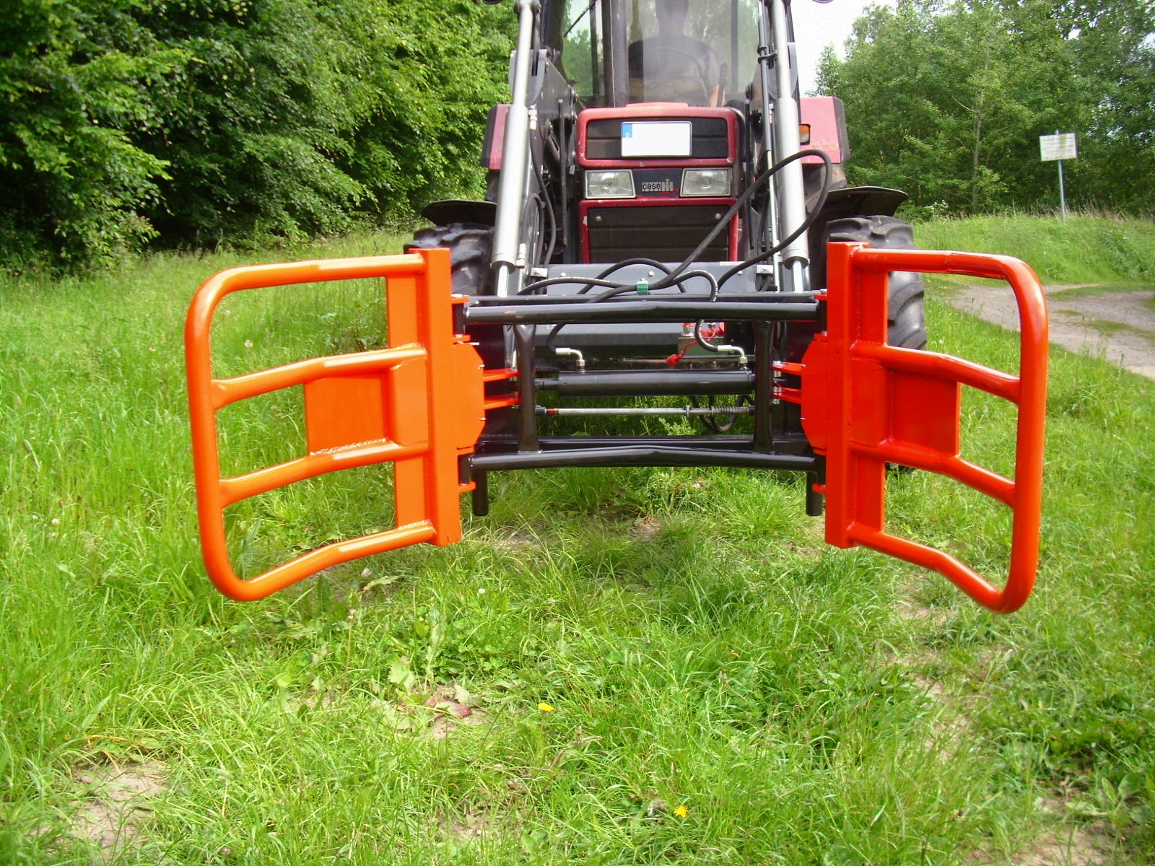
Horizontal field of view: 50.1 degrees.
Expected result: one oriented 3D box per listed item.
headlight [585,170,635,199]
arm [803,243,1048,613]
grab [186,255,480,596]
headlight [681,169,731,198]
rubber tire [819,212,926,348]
[{"bbox_3d":[0.124,-0.911,4.524,0.182,0.102,0.080,0,11,7],"label":"headlight"},{"bbox_3d":[0.898,-0.051,3.235,0.175,0.878,1.086,-4,11,-17],"label":"arm"},{"bbox_3d":[-0.640,-0.046,3.380,0.207,0.878,1.071,6,13,36],"label":"grab"},{"bbox_3d":[0.466,-0.909,4.489,0.182,0.102,0.080,0,11,7],"label":"headlight"},{"bbox_3d":[1.208,-0.300,5.163,0.360,1.200,1.200,0,11,7],"label":"rubber tire"}]

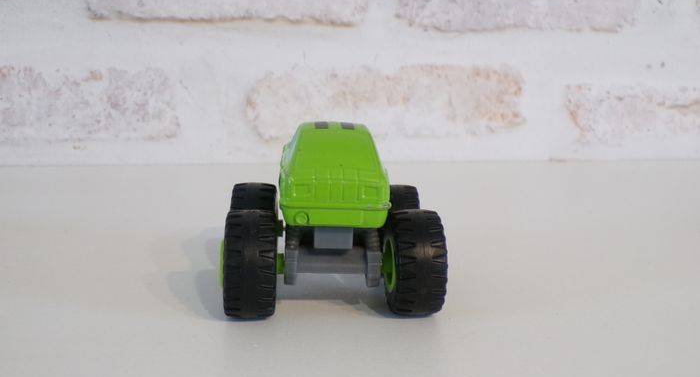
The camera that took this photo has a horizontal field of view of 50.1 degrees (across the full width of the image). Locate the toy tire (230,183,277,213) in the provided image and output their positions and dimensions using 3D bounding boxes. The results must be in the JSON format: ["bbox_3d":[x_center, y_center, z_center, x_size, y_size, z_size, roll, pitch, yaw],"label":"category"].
[{"bbox_3d":[-0.034,0.015,0.273,0.015,0.033,0.033,0,11,-6],"label":"toy tire"}]

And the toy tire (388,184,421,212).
[{"bbox_3d":[0.016,0.015,0.278,0.015,0.033,0.033,0,11,-6],"label":"toy tire"}]

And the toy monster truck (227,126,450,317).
[{"bbox_3d":[-0.007,0.006,0.251,0.068,0.058,0.077,0,11,-6],"label":"toy monster truck"}]

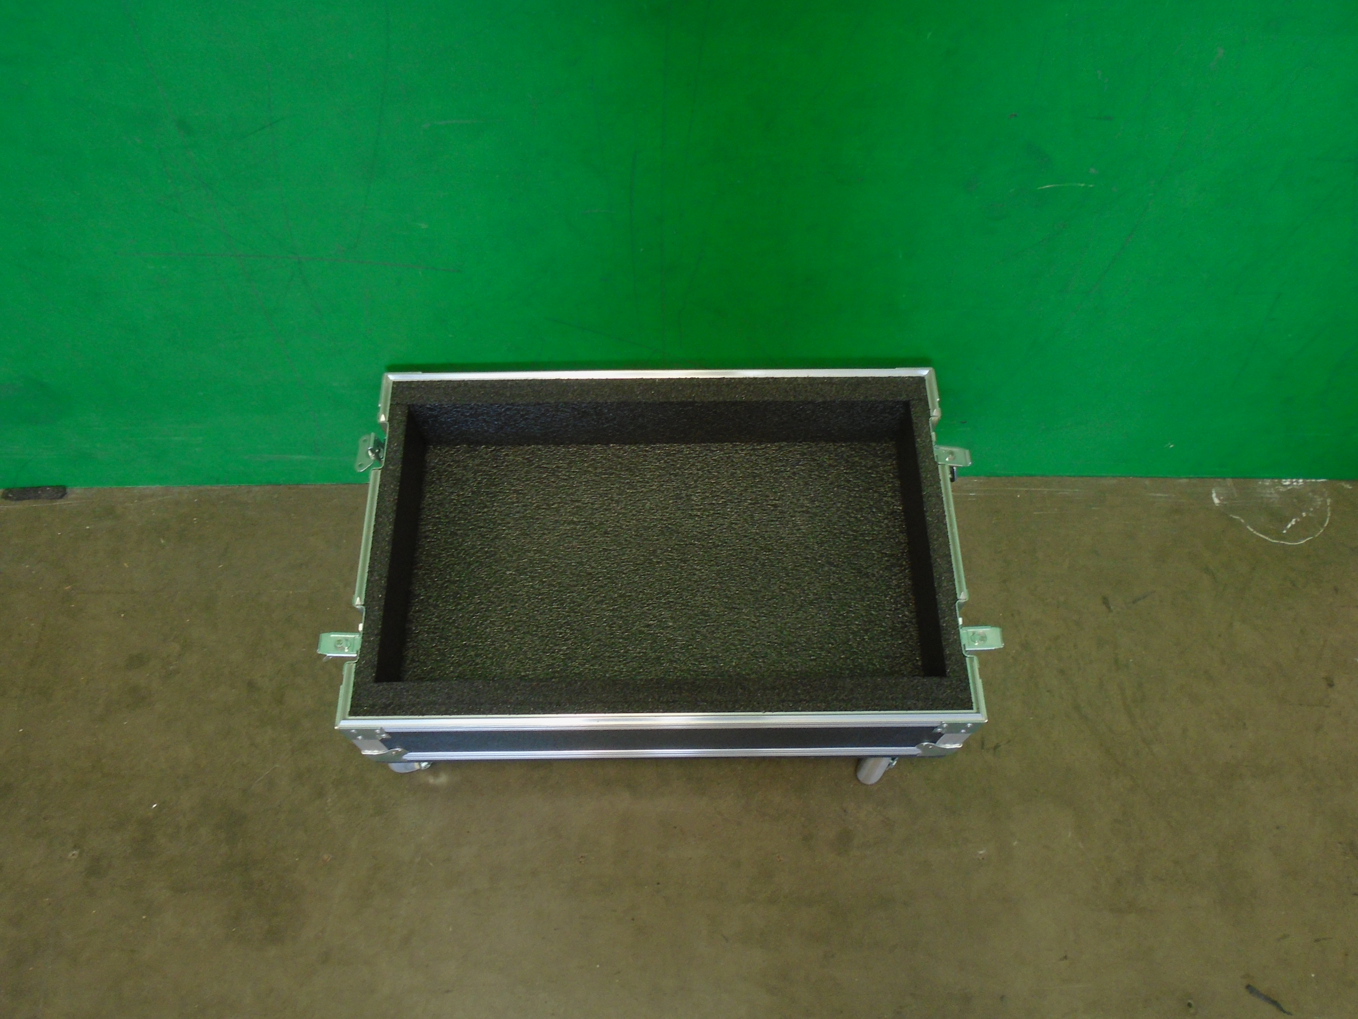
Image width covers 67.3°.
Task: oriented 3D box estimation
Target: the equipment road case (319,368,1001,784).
[{"bbox_3d":[-0.022,0.109,1.433,0.793,0.354,0.488,-1,63,0],"label":"equipment road case"}]

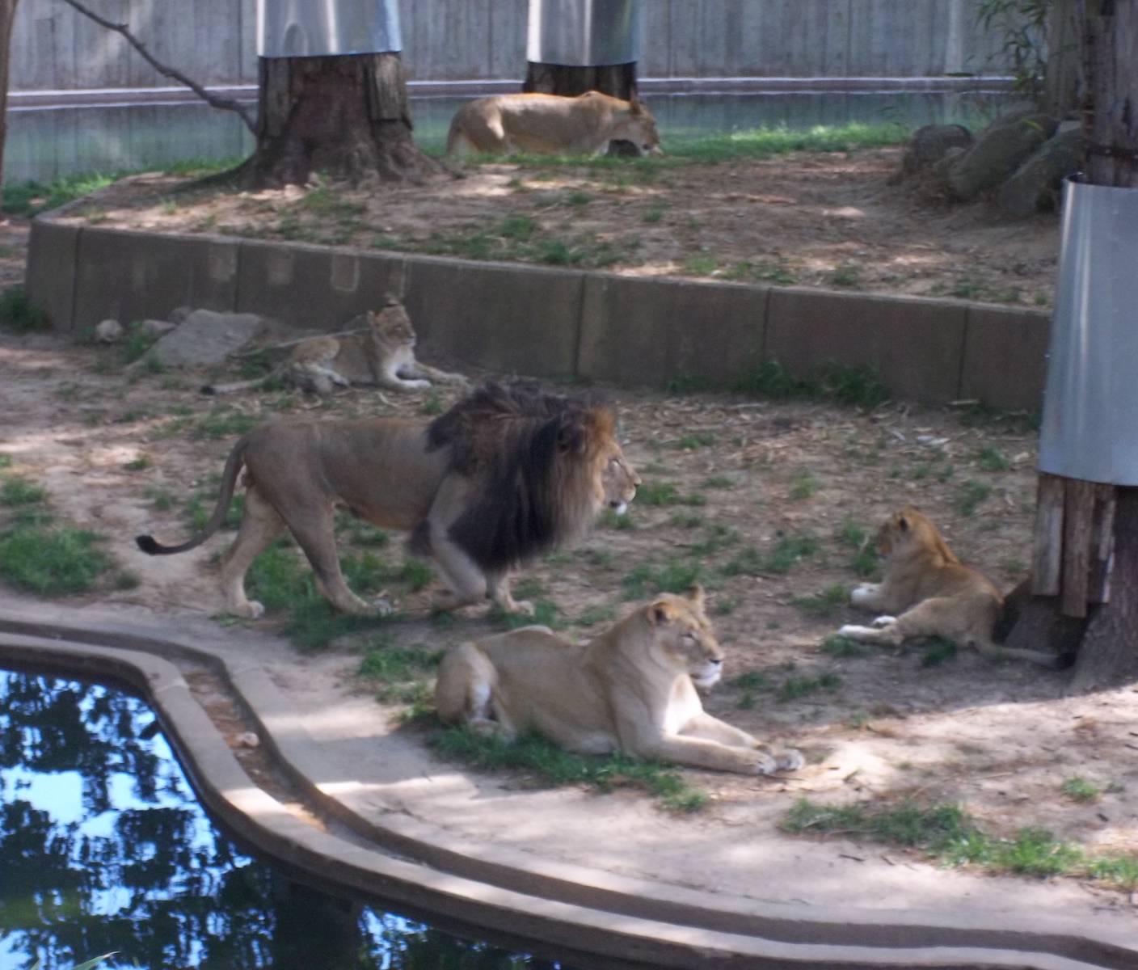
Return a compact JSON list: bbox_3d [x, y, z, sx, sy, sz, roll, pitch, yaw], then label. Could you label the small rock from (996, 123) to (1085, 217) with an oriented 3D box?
[{"bbox_3d":[3.067,-2.066,26.034,0.660,0.570,0.550,0,11,0],"label":"small rock"}]

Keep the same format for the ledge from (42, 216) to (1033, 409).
[{"bbox_3d":[-0.300,-1.191,27.852,8.350,0.710,0.350,6,13,29],"label":"ledge"}]

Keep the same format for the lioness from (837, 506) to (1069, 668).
[{"bbox_3d":[1.666,0.414,17.527,1.050,0.480,0.550,9,15,39],"label":"lioness"}]

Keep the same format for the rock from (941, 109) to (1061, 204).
[{"bbox_3d":[2.857,-2.199,26.697,0.770,0.570,0.550,0,11,0],"label":"rock"}]

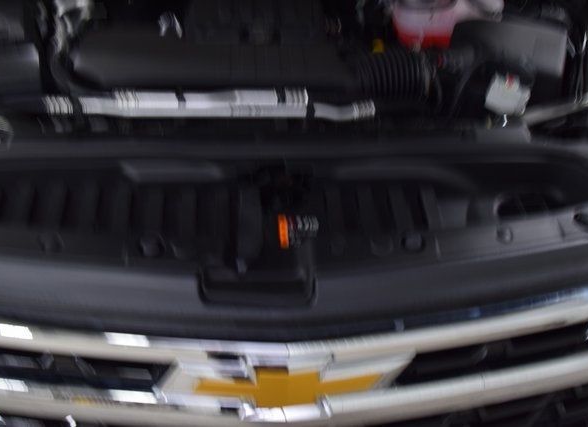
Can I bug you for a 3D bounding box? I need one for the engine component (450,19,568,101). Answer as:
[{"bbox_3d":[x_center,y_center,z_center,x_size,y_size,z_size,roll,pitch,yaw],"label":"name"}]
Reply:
[{"bbox_3d":[0.419,-0.299,1.250,0.205,0.110,0.155,0,36,0],"label":"engine component"}]

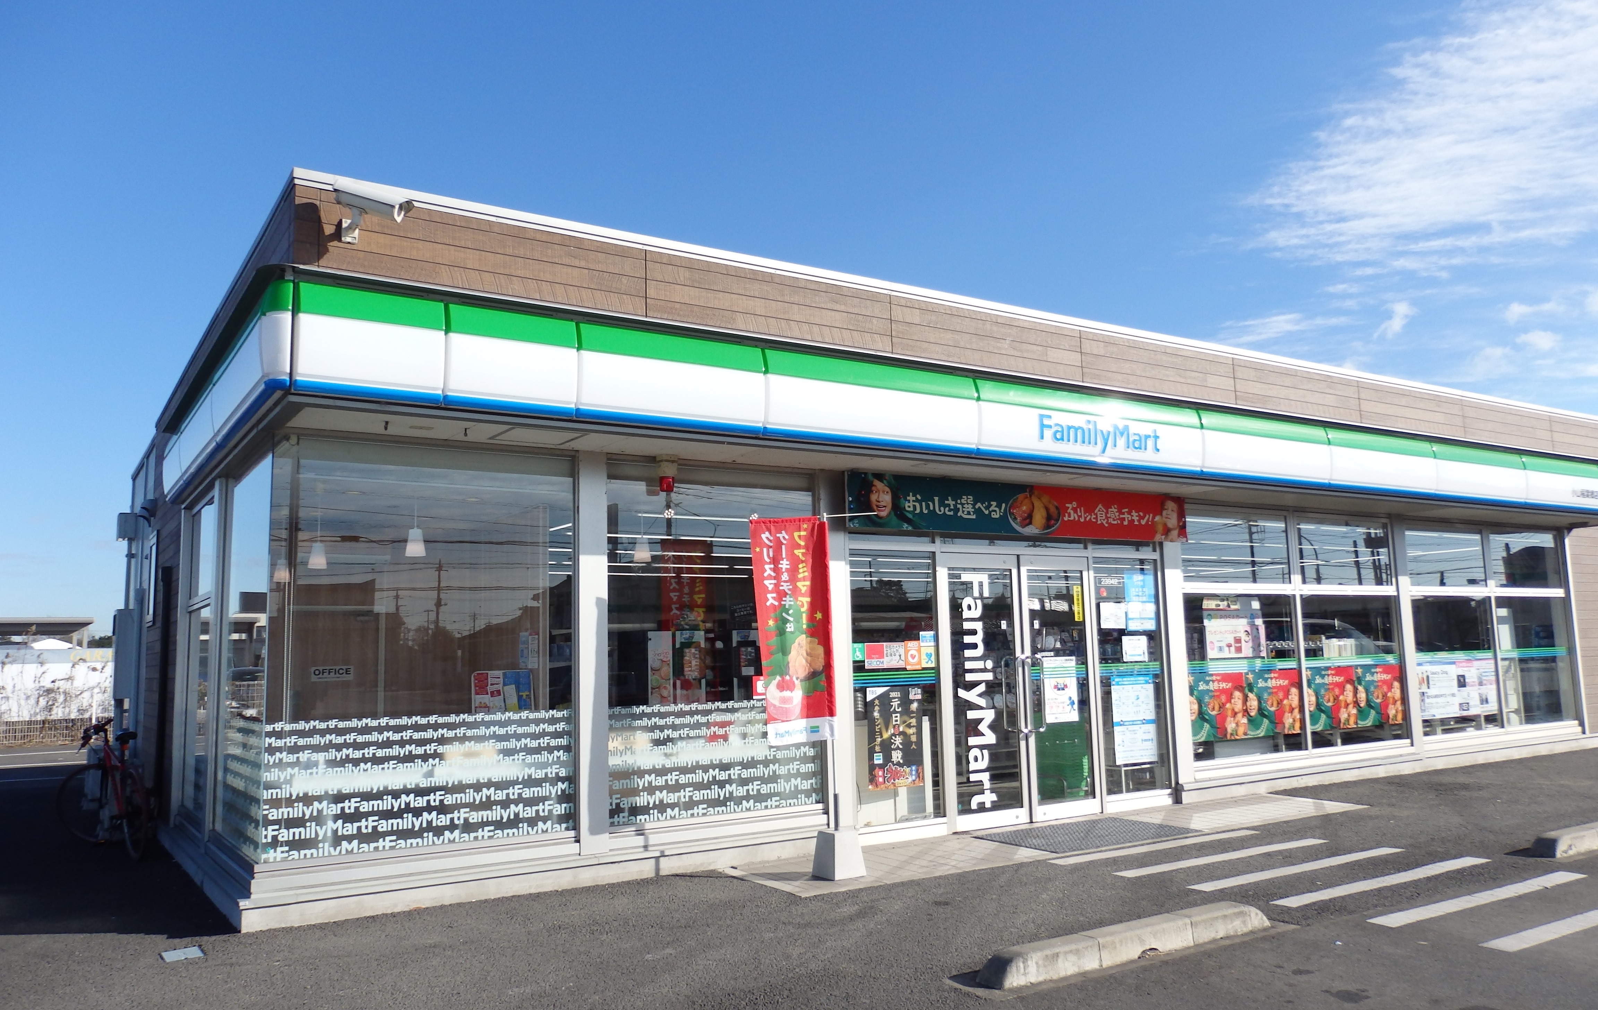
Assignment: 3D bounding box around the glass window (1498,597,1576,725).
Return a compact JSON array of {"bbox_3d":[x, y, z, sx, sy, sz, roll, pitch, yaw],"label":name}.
[{"bbox_3d":[9.056,1.908,14.162,1.701,1.546,0.050,3,-9,-33],"label":"glass window"}]

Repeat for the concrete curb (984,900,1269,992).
[{"bbox_3d":[1.506,1.947,5.192,1.729,0.121,0.157,3,-8,-33],"label":"concrete curb"}]

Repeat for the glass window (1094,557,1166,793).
[{"bbox_3d":[2.966,1.495,10.244,0.834,2.055,0.050,3,-9,-33],"label":"glass window"}]

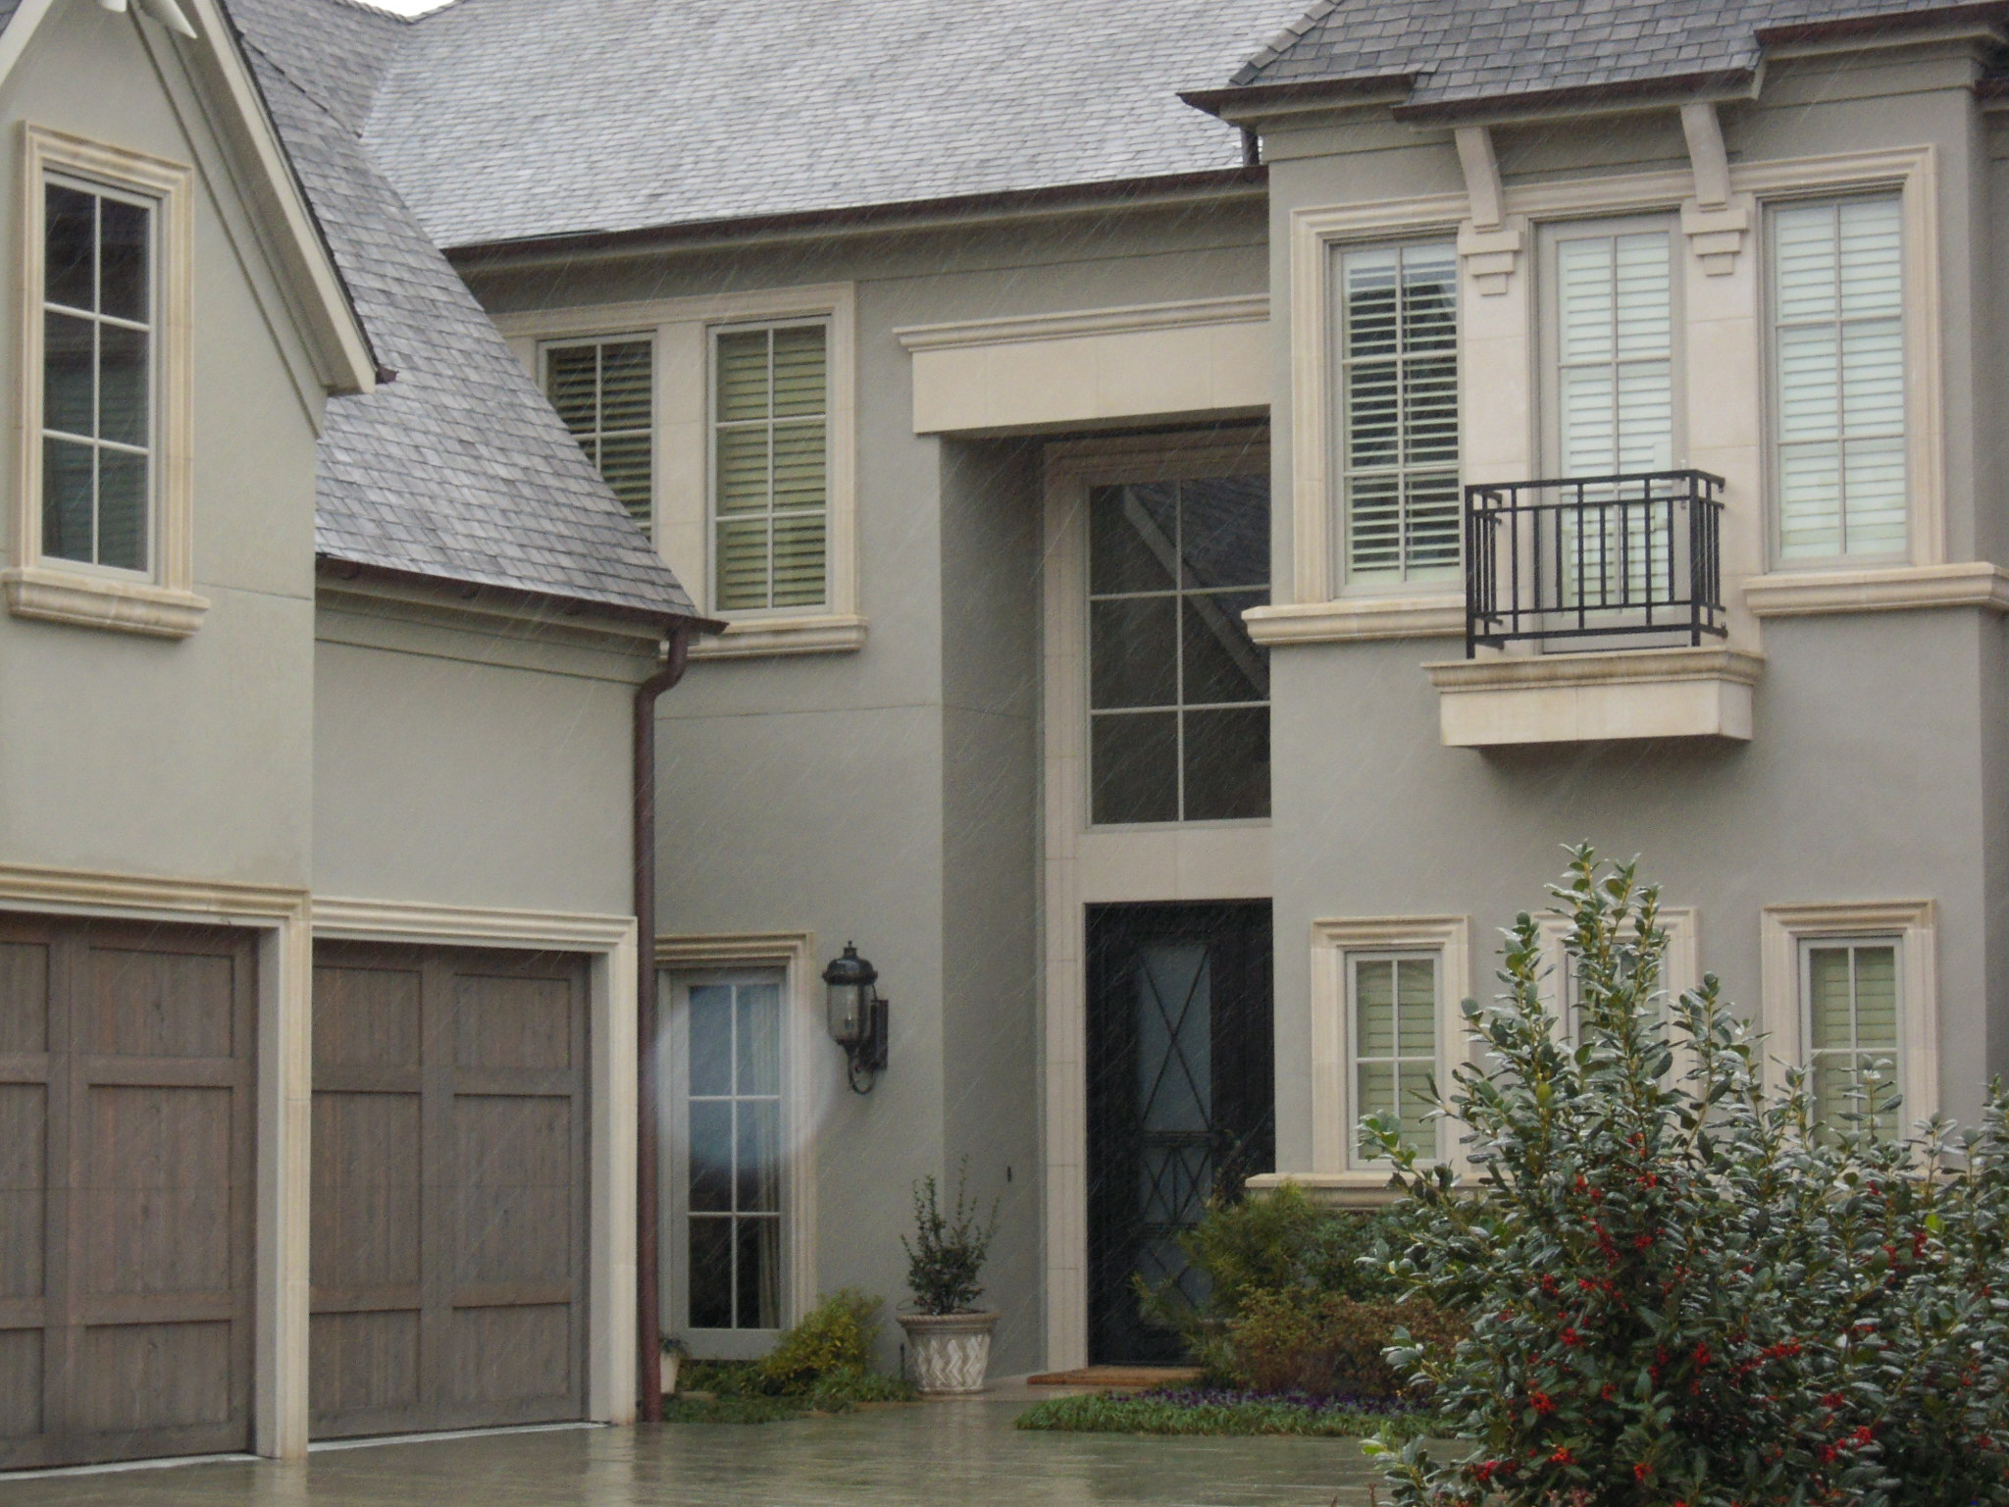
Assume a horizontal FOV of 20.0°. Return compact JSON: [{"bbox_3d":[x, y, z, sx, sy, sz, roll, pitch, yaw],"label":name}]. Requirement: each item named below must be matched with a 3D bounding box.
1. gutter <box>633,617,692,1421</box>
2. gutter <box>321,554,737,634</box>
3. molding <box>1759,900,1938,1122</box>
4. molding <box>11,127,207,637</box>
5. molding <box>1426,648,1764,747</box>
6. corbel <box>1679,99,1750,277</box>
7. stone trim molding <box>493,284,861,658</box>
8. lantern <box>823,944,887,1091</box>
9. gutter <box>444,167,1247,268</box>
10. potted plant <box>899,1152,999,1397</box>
[{"bbox_3d":[-1.759,1.393,29.435,0.310,4.105,0.120,-3,-5,29],"label":"gutter"},{"bbox_3d":[-2.477,-0.746,27.624,0.152,0.126,4.072,-3,-5,29],"label":"gutter"},{"bbox_3d":[4.378,1.482,29.511,0.945,1.415,0.121,-3,-5,29],"label":"molding"},{"bbox_3d":[-3.928,-1.607,24.956,0.120,2.134,1.321,-3,-5,29],"label":"molding"},{"bbox_3d":[3.026,-0.266,29.175,1.689,0.429,0.520,-3,-5,29],"label":"molding"},{"bbox_3d":[3.725,-2.976,29.997,0.364,0.889,0.344,-3,-5,29],"label":"corbel"},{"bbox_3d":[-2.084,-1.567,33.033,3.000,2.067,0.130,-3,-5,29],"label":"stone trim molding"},{"bbox_3d":[-0.809,1.482,31.851,0.315,0.856,0.517,-3,-5,29],"label":"lantern"},{"bbox_3d":[-1.135,-2.975,32.151,5.980,0.125,0.150,-3,-5,29],"label":"gutter"},{"bbox_3d":[-0.314,2.899,31.695,0.586,1.324,0.586,0,-4,0],"label":"potted plant"}]

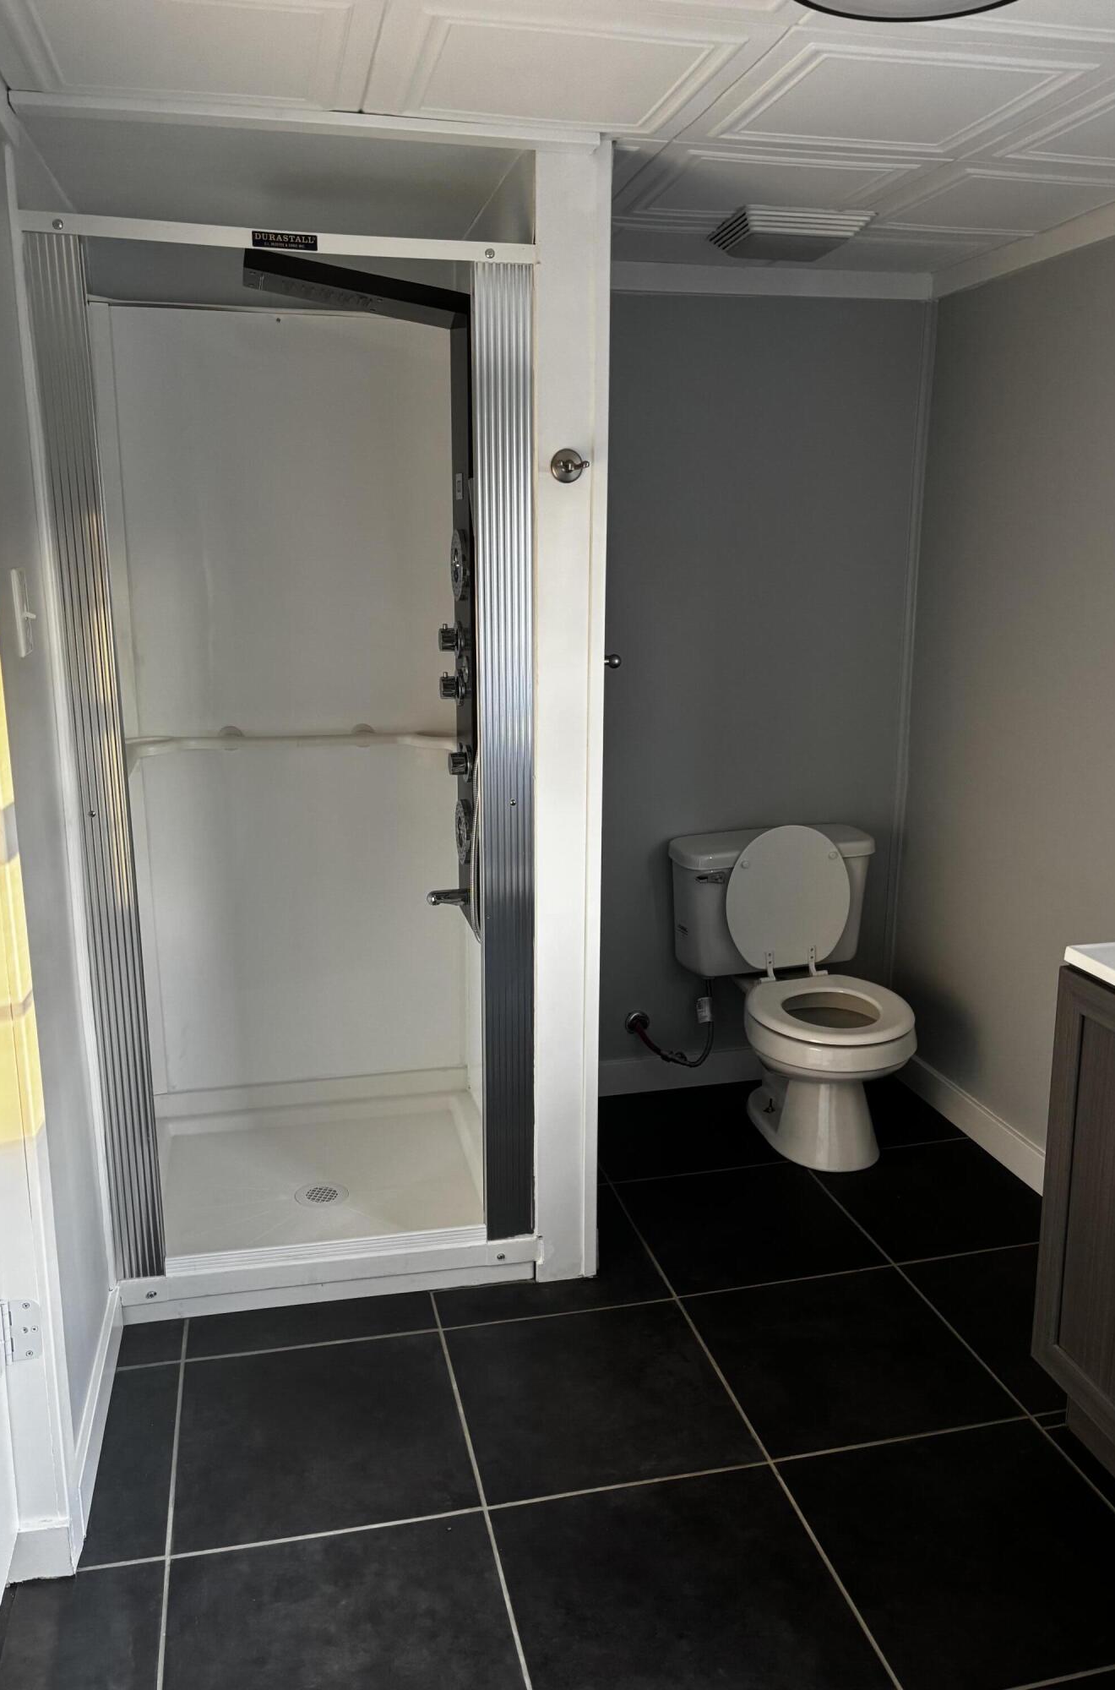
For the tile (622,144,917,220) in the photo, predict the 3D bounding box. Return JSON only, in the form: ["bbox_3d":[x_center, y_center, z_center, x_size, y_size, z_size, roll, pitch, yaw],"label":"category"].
[{"bbox_3d":[0.372,-1.204,2.323,0.498,0.012,0.498,-3,14,-13],"label":"tile"}]

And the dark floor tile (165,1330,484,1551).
[{"bbox_3d":[-0.383,0.958,2.073,0.457,0.012,0.457,-3,14,-13],"label":"dark floor tile"}]

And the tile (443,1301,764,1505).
[{"bbox_3d":[0.062,0.935,2.176,0.457,0.012,0.457,-3,14,-13],"label":"tile"}]

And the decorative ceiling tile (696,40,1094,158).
[{"bbox_3d":[0.475,-1.073,1.826,0.420,0.020,0.420,-3,14,-13],"label":"decorative ceiling tile"}]

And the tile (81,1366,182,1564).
[{"bbox_3d":[-0.675,0.990,2.042,0.122,0.012,0.466,-3,14,-13],"label":"tile"}]

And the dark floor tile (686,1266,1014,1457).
[{"bbox_3d":[0.511,0.925,2.307,0.460,0.012,0.464,-3,14,-13],"label":"dark floor tile"}]

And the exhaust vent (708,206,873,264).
[{"bbox_3d":[0.455,-1.221,2.559,0.275,0.047,0.280,-3,14,-13],"label":"exhaust vent"}]

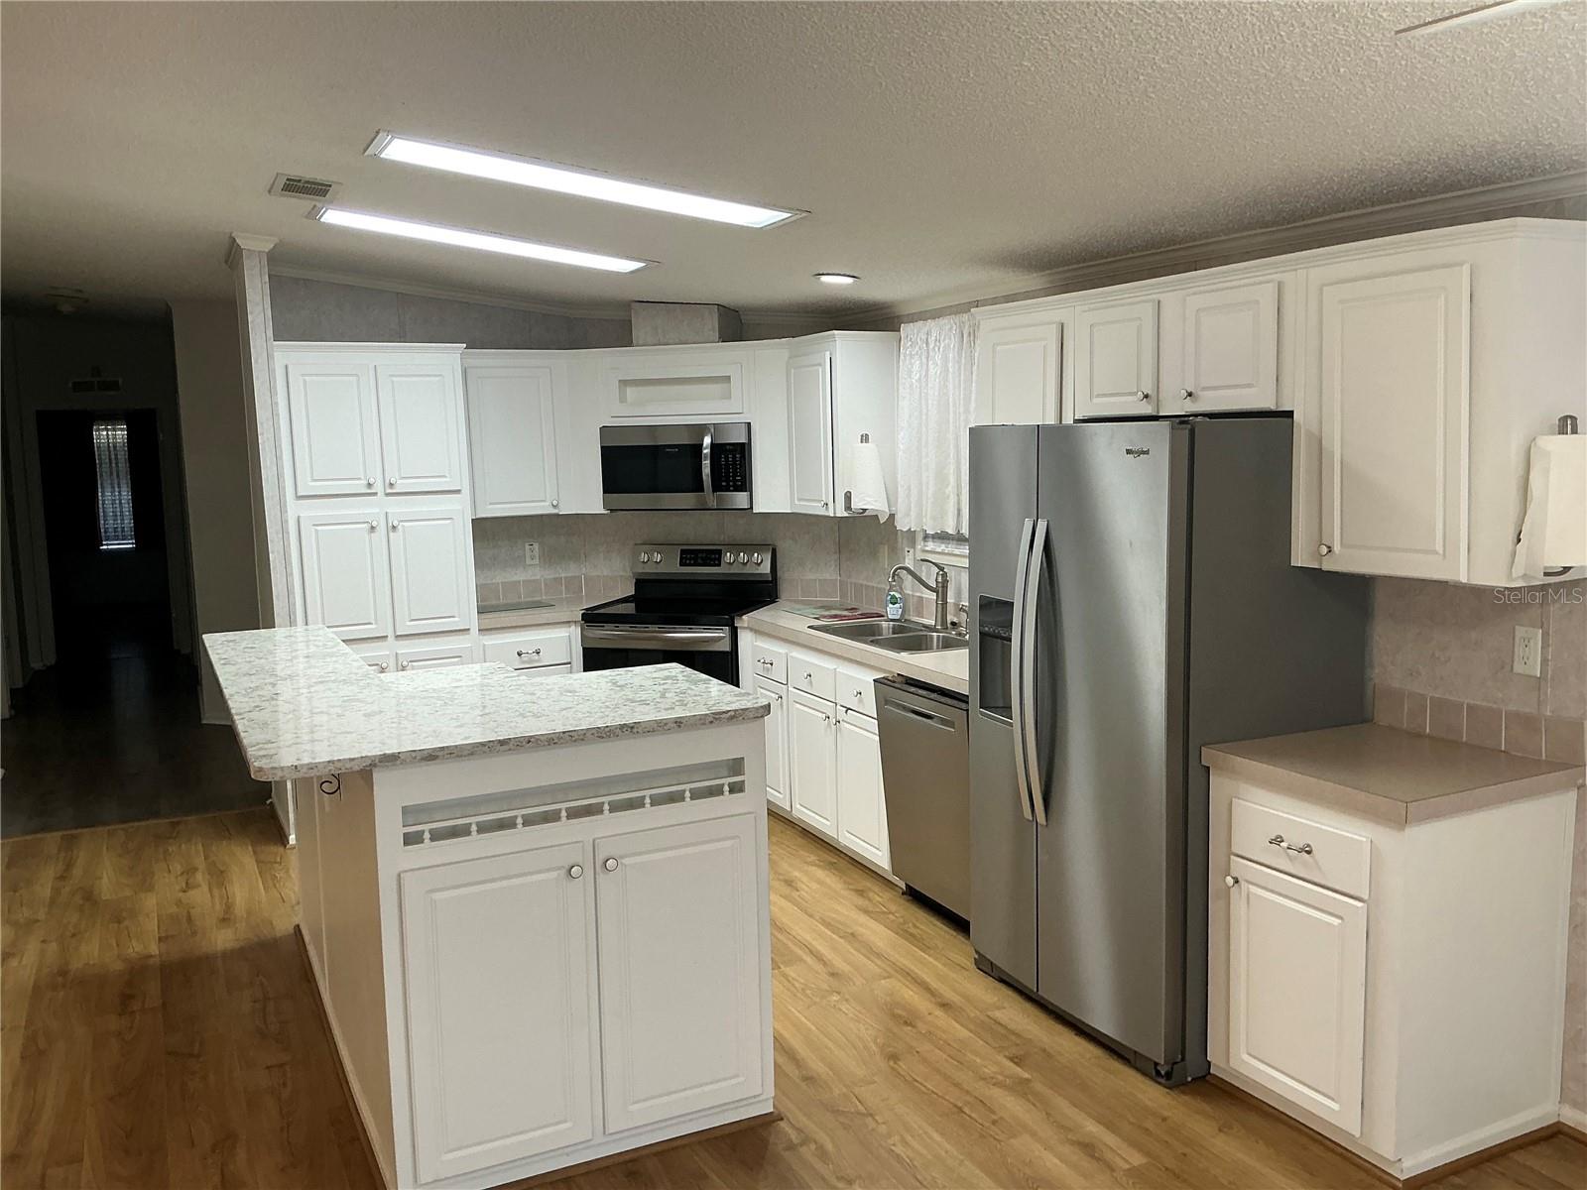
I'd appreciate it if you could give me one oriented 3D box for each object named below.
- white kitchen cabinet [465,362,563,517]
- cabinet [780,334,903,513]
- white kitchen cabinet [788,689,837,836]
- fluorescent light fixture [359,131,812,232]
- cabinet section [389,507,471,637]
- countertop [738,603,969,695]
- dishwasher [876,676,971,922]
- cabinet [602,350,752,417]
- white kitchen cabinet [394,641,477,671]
[{"bbox_3d":[-1.453,-0.782,6.559,0.455,0.755,0.320,-5,7,-25],"label":"white kitchen cabinet"},{"bbox_3d":[0.208,-0.785,5.966,0.335,0.820,0.520,-5,8,-27],"label":"cabinet"},{"bbox_3d":[0.345,0.686,5.622,0.580,0.585,0.440,-5,7,-25],"label":"white kitchen cabinet"},{"bbox_3d":[-0.620,-1.289,3.995,1.320,0.060,0.350,2,5,-27],"label":"fluorescent light fixture"},{"bbox_3d":[-1.756,-0.120,6.072,0.346,0.572,0.400,-5,8,-26],"label":"cabinet section"},{"bbox_3d":[0.409,0.185,5.379,0.648,0.050,2.400,-5,8,-27],"label":"countertop"},{"bbox_3d":[0.719,0.708,4.742,0.595,0.810,0.595,-5,7,-25],"label":"dishwasher"},{"bbox_3d":[-0.514,-1.026,6.271,0.770,0.326,0.330,1,7,19],"label":"cabinet"},{"bbox_3d":[-1.778,0.582,6.281,0.390,0.825,0.620,-5,8,-27],"label":"white kitchen cabinet"}]

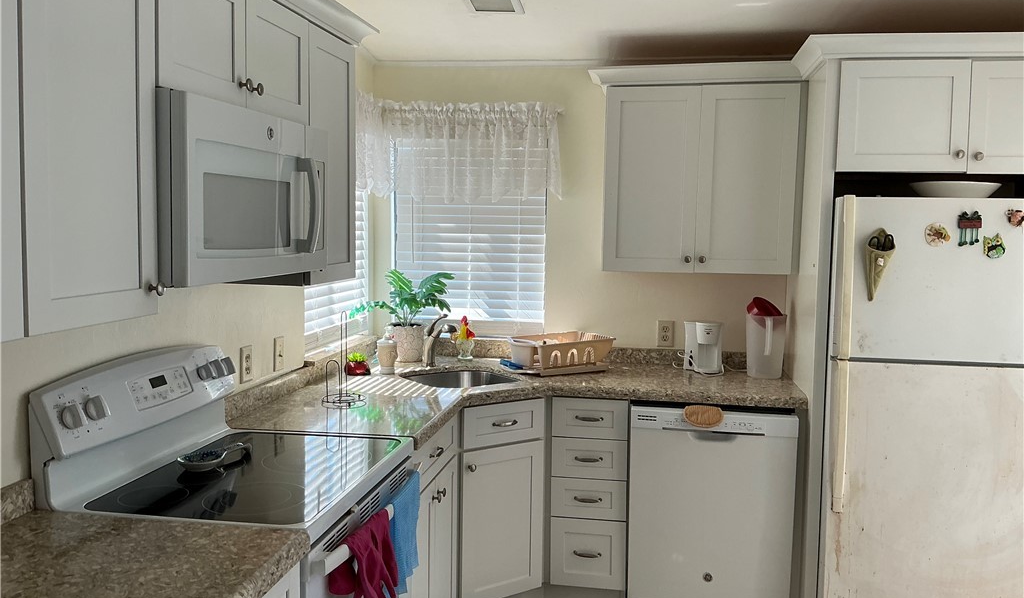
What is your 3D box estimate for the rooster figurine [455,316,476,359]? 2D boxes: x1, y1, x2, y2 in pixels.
[{"bbox_3d":[-0.214,0.182,3.818,0.105,0.200,0.075,0,5,-6],"label":"rooster figurine"}]

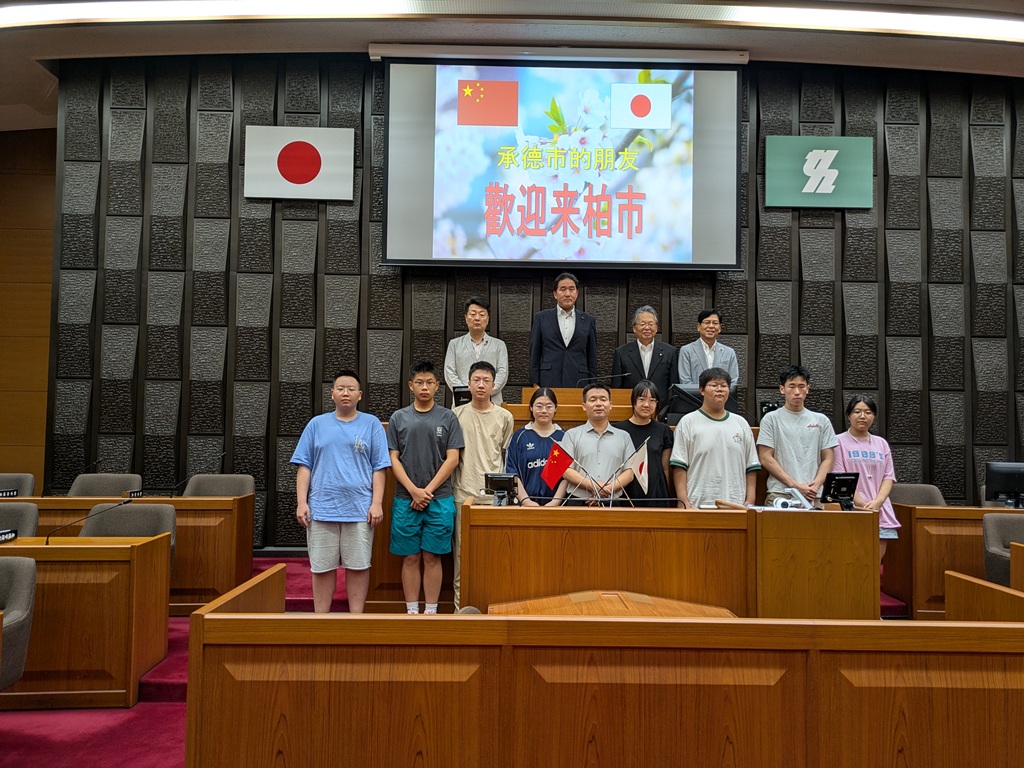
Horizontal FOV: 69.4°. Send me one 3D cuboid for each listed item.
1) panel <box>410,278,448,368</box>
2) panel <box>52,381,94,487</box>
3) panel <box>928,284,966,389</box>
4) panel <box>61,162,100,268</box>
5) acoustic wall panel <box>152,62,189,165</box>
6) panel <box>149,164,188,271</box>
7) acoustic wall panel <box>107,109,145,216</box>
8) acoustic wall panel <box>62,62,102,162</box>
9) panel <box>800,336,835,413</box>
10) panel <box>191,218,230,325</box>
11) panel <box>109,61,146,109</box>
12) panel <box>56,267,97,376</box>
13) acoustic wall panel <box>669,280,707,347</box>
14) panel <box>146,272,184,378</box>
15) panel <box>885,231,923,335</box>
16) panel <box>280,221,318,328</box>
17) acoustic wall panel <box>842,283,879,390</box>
[{"bbox_3d":[-0.749,-0.493,6.669,0.326,0.965,0.059,1,-2,-1],"label":"panel"},{"bbox_3d":[-4.047,0.458,6.799,0.338,1.015,0.085,1,-2,-1],"label":"panel"},{"bbox_3d":[4.100,-0.443,6.957,0.338,1.015,0.085,1,-2,-1],"label":"panel"},{"bbox_3d":[-4.020,-1.571,6.882,0.338,1.015,0.085,1,-2,-1],"label":"panel"},{"bbox_3d":[-3.180,-2.547,6.902,0.336,0.967,0.060,1,-2,-1],"label":"acoustic wall panel"},{"bbox_3d":[-3.091,-1.504,6.652,0.326,0.965,0.059,1,-2,-2],"label":"panel"},{"bbox_3d":[-3.591,-2.060,6.877,0.336,0.993,0.060,1,-2,-1],"label":"acoustic wall panel"},{"bbox_3d":[-4.007,-2.559,6.922,0.338,0.964,0.085,1,-2,-1],"label":"acoustic wall panel"},{"bbox_3d":[2.867,0.049,6.899,0.336,0.993,0.060,1,-2,-1],"label":"panel"},{"bbox_3d":[-2.802,-1.047,6.879,0.338,1.015,0.085,1,-2,-1],"label":"panel"},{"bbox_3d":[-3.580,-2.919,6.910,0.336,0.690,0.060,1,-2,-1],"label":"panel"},{"bbox_3d":[-4.034,-0.557,6.840,0.338,1.015,0.085,1,-2,-1],"label":"panel"},{"bbox_3d":[1.650,-0.477,6.922,0.338,1.015,0.085,1,-2,-1],"label":"acoustic wall panel"},{"bbox_3d":[-3.217,-0.545,6.852,0.338,1.015,0.085,1,-2,-1],"label":"panel"},{"bbox_3d":[3.691,-0.950,6.950,0.336,0.993,0.060,1,-2,-1],"label":"panel"},{"bbox_3d":[-1.920,-0.999,6.663,0.326,0.965,0.059,1,-2,-1],"label":"panel"},{"bbox_3d":[3.279,-0.451,6.925,0.336,0.993,0.060,1,-2,-1],"label":"acoustic wall panel"}]

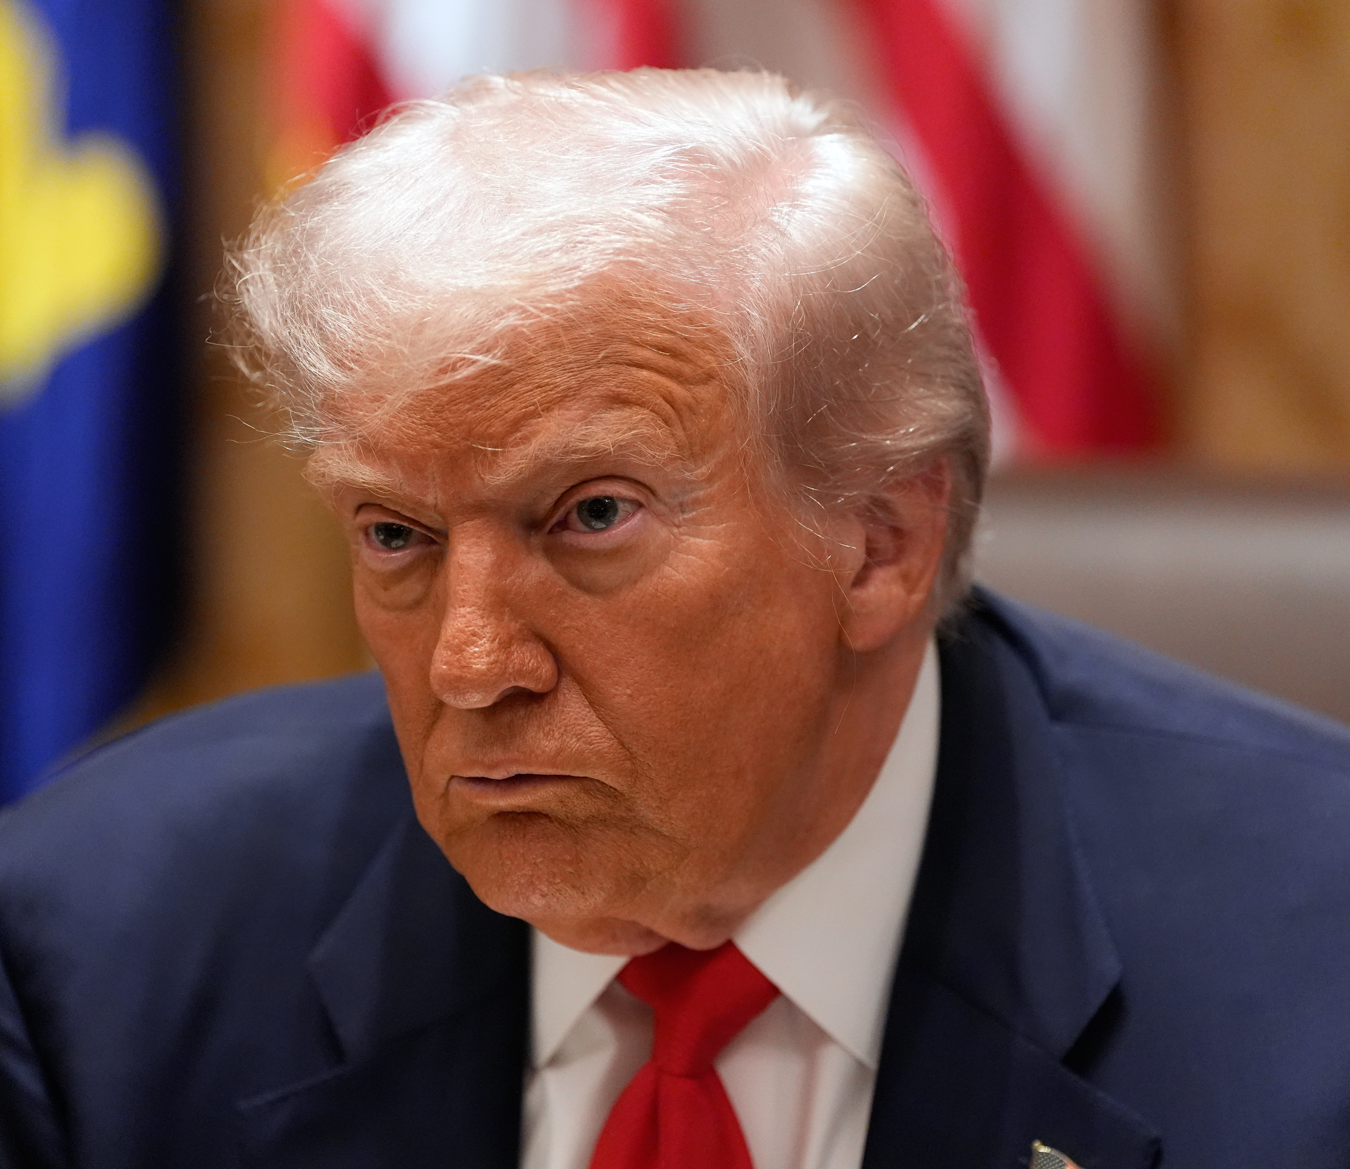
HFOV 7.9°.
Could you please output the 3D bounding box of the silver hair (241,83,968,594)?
[{"bbox_3d":[-0.024,-0.072,2.941,0.198,0.178,0.245,-6,3,27],"label":"silver hair"}]

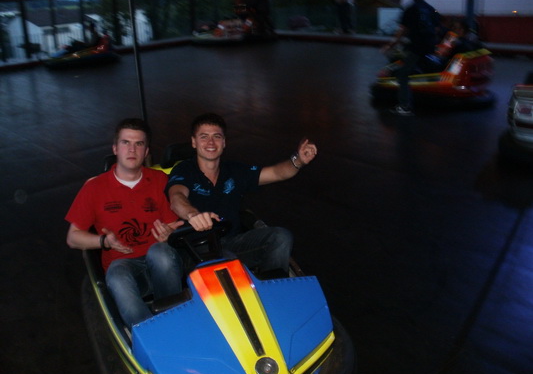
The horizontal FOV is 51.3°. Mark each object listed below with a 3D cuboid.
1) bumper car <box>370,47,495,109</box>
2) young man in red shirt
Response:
[{"bbox_3d":[2.690,-1.775,9.000,1.870,0.900,1.100,14,24,37],"label":"bumper car"},{"bbox_3d":[-0.625,0.200,2.580,0.560,0.950,0.790,-7,20,-18],"label":"young man in red shirt"}]

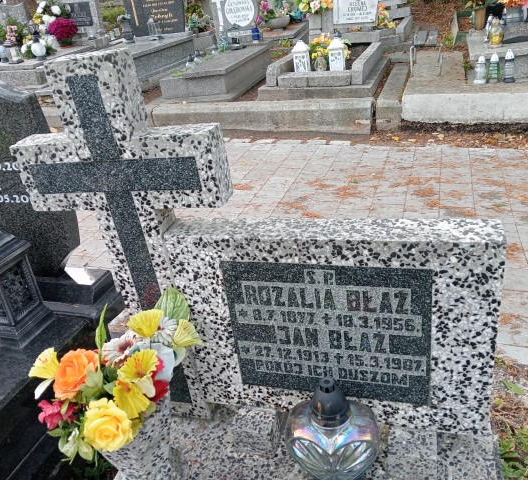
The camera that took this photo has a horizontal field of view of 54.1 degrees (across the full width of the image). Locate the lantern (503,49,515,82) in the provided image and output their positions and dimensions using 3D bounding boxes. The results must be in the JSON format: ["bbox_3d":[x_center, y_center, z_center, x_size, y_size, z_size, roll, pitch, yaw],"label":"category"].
[{"bbox_3d":[2.277,-1.623,4.786,0.098,0.295,0.098,2,27,18],"label":"lantern"}]

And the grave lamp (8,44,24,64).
[{"bbox_3d":[-3.173,-2.399,6.596,0.135,0.250,0.135,2,27,18],"label":"grave lamp"}]

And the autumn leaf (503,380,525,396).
[{"bbox_3d":[0.808,0.471,1.664,0.030,0.012,0.078,-19,28,-24],"label":"autumn leaf"}]

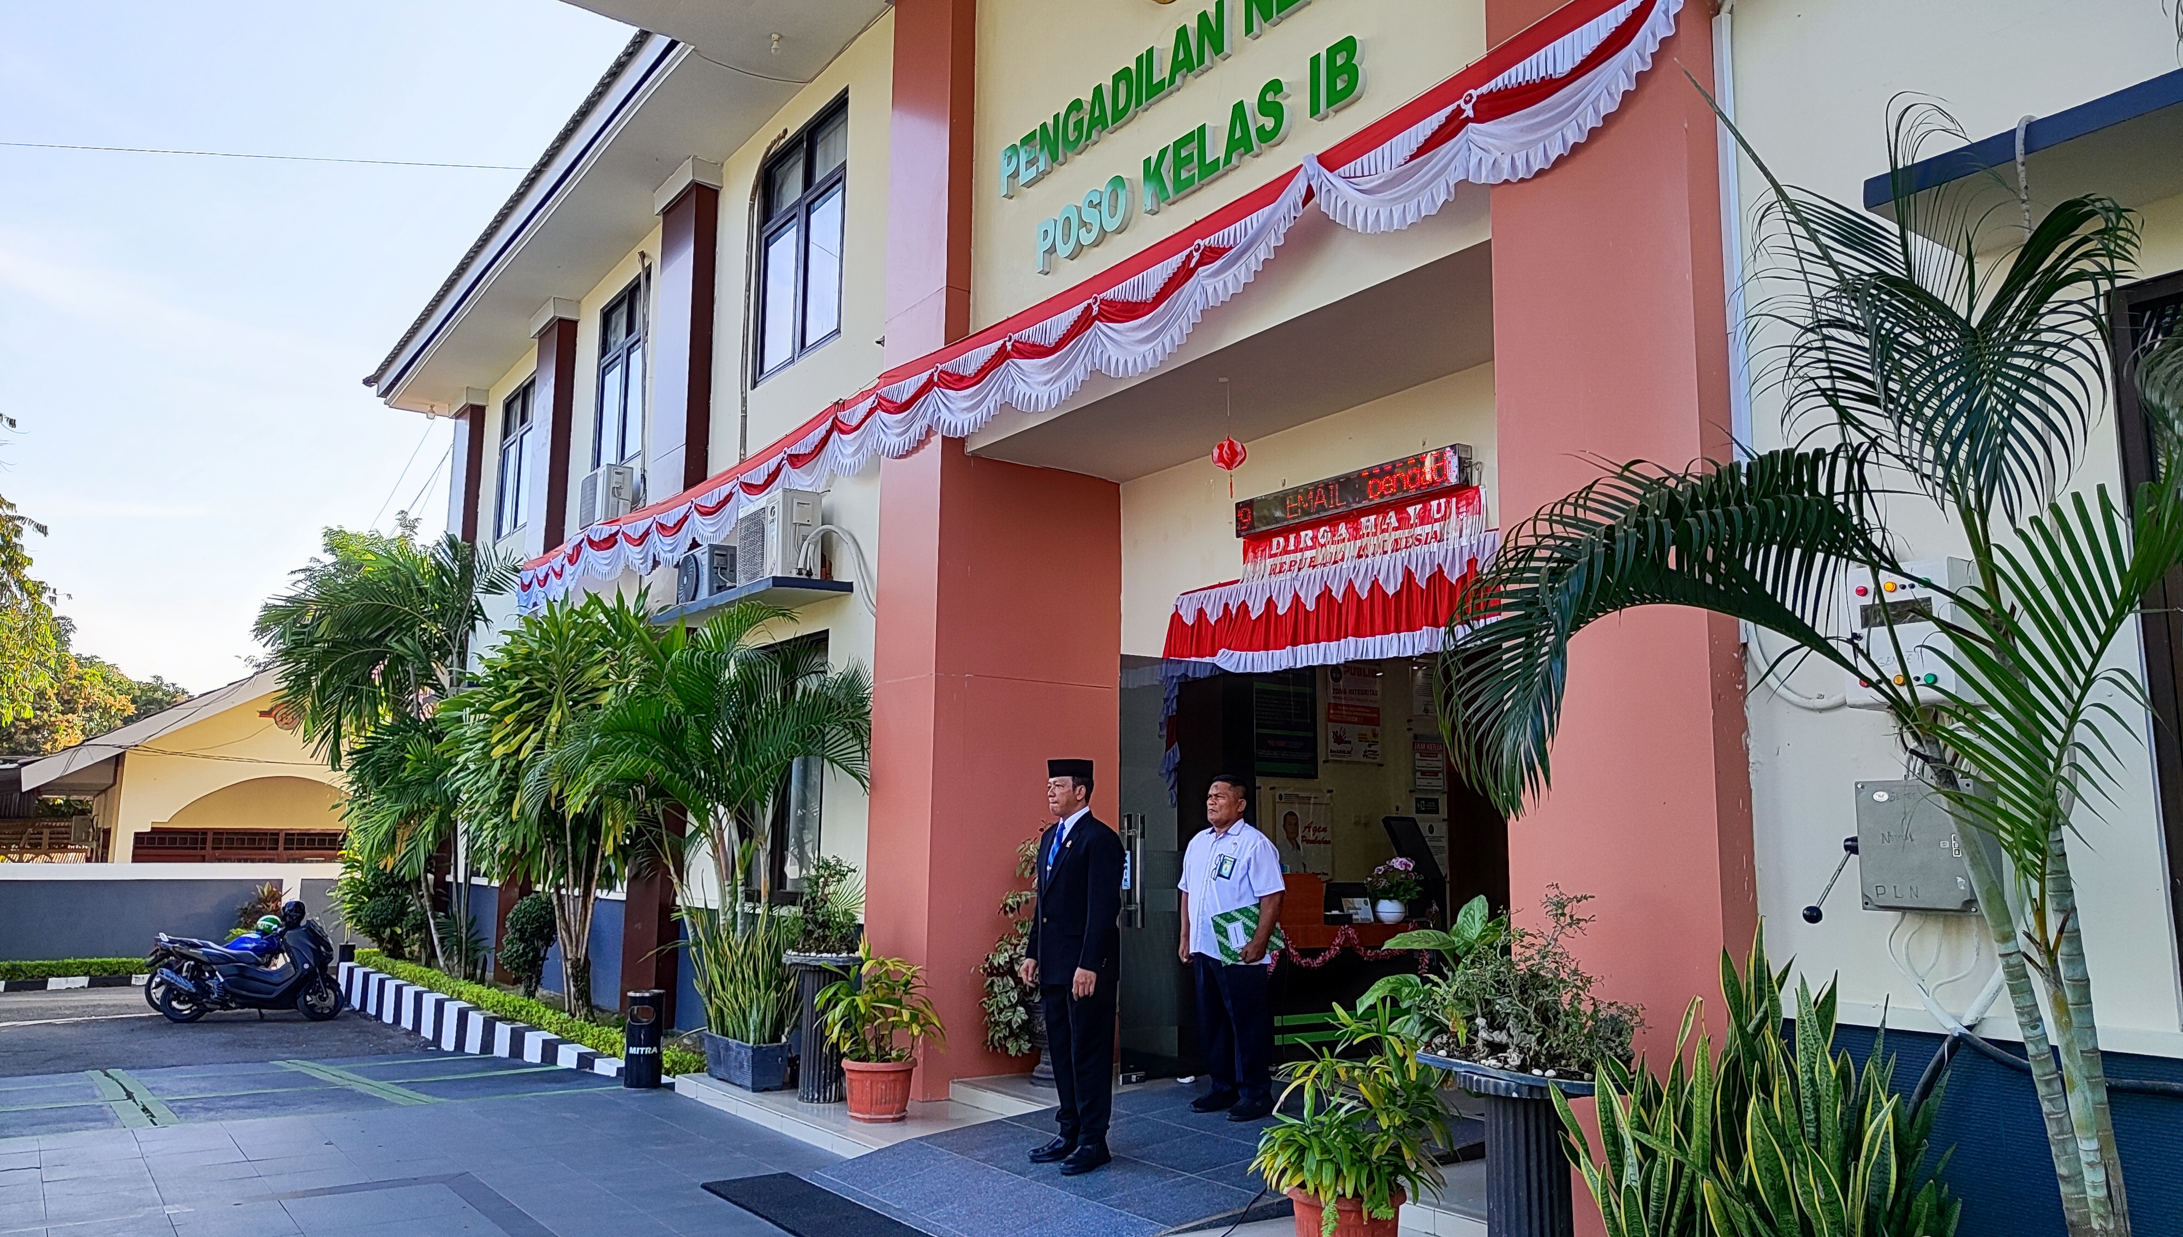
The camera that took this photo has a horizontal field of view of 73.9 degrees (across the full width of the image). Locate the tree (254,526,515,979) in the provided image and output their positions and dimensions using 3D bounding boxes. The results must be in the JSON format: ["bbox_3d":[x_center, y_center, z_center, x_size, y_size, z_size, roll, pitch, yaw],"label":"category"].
[{"bbox_3d":[-7.621,1.425,15.330,2.600,4.800,2.700,7,-11,-36],"label":"tree"}]

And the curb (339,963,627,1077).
[{"bbox_3d":[-6.048,3.841,13.753,0.190,0.390,10.700,7,-11,-36],"label":"curb"}]

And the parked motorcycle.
[{"bbox_3d":[-8.829,3.609,15.207,1.930,1.200,0.750,3,-9,-14],"label":"parked motorcycle"}]

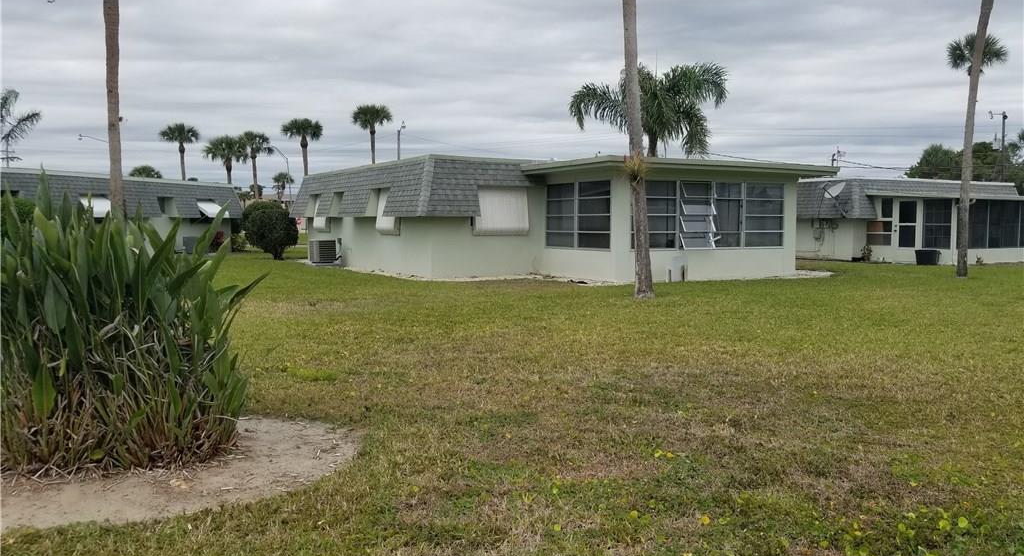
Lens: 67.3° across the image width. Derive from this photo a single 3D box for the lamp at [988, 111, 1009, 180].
[{"bbox_3d":[41.116,-8.869,64.498,1.700,10.520,0.700,0,5,0],"label":"lamp"}]

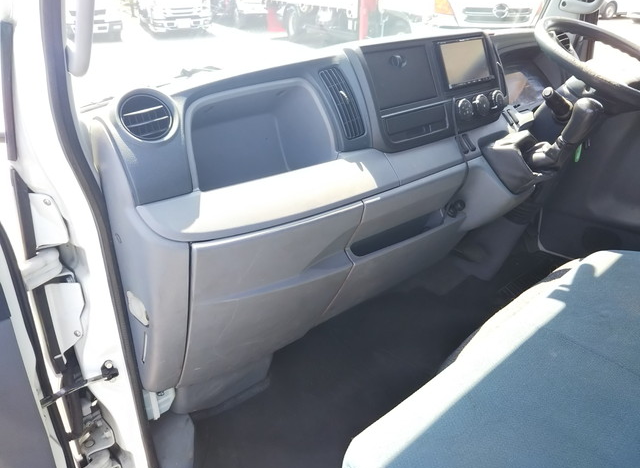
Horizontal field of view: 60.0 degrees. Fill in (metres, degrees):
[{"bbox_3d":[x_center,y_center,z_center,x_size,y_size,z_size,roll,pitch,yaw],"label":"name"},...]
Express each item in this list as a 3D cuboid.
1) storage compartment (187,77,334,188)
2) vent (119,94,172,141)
[{"bbox_3d":[-0.129,-0.179,0.965,0.305,0.145,0.150,-22,19,-38],"label":"storage compartment"},{"bbox_3d":[-0.254,-0.169,0.813,0.078,0.078,0.030,-18,1,-34],"label":"vent"}]

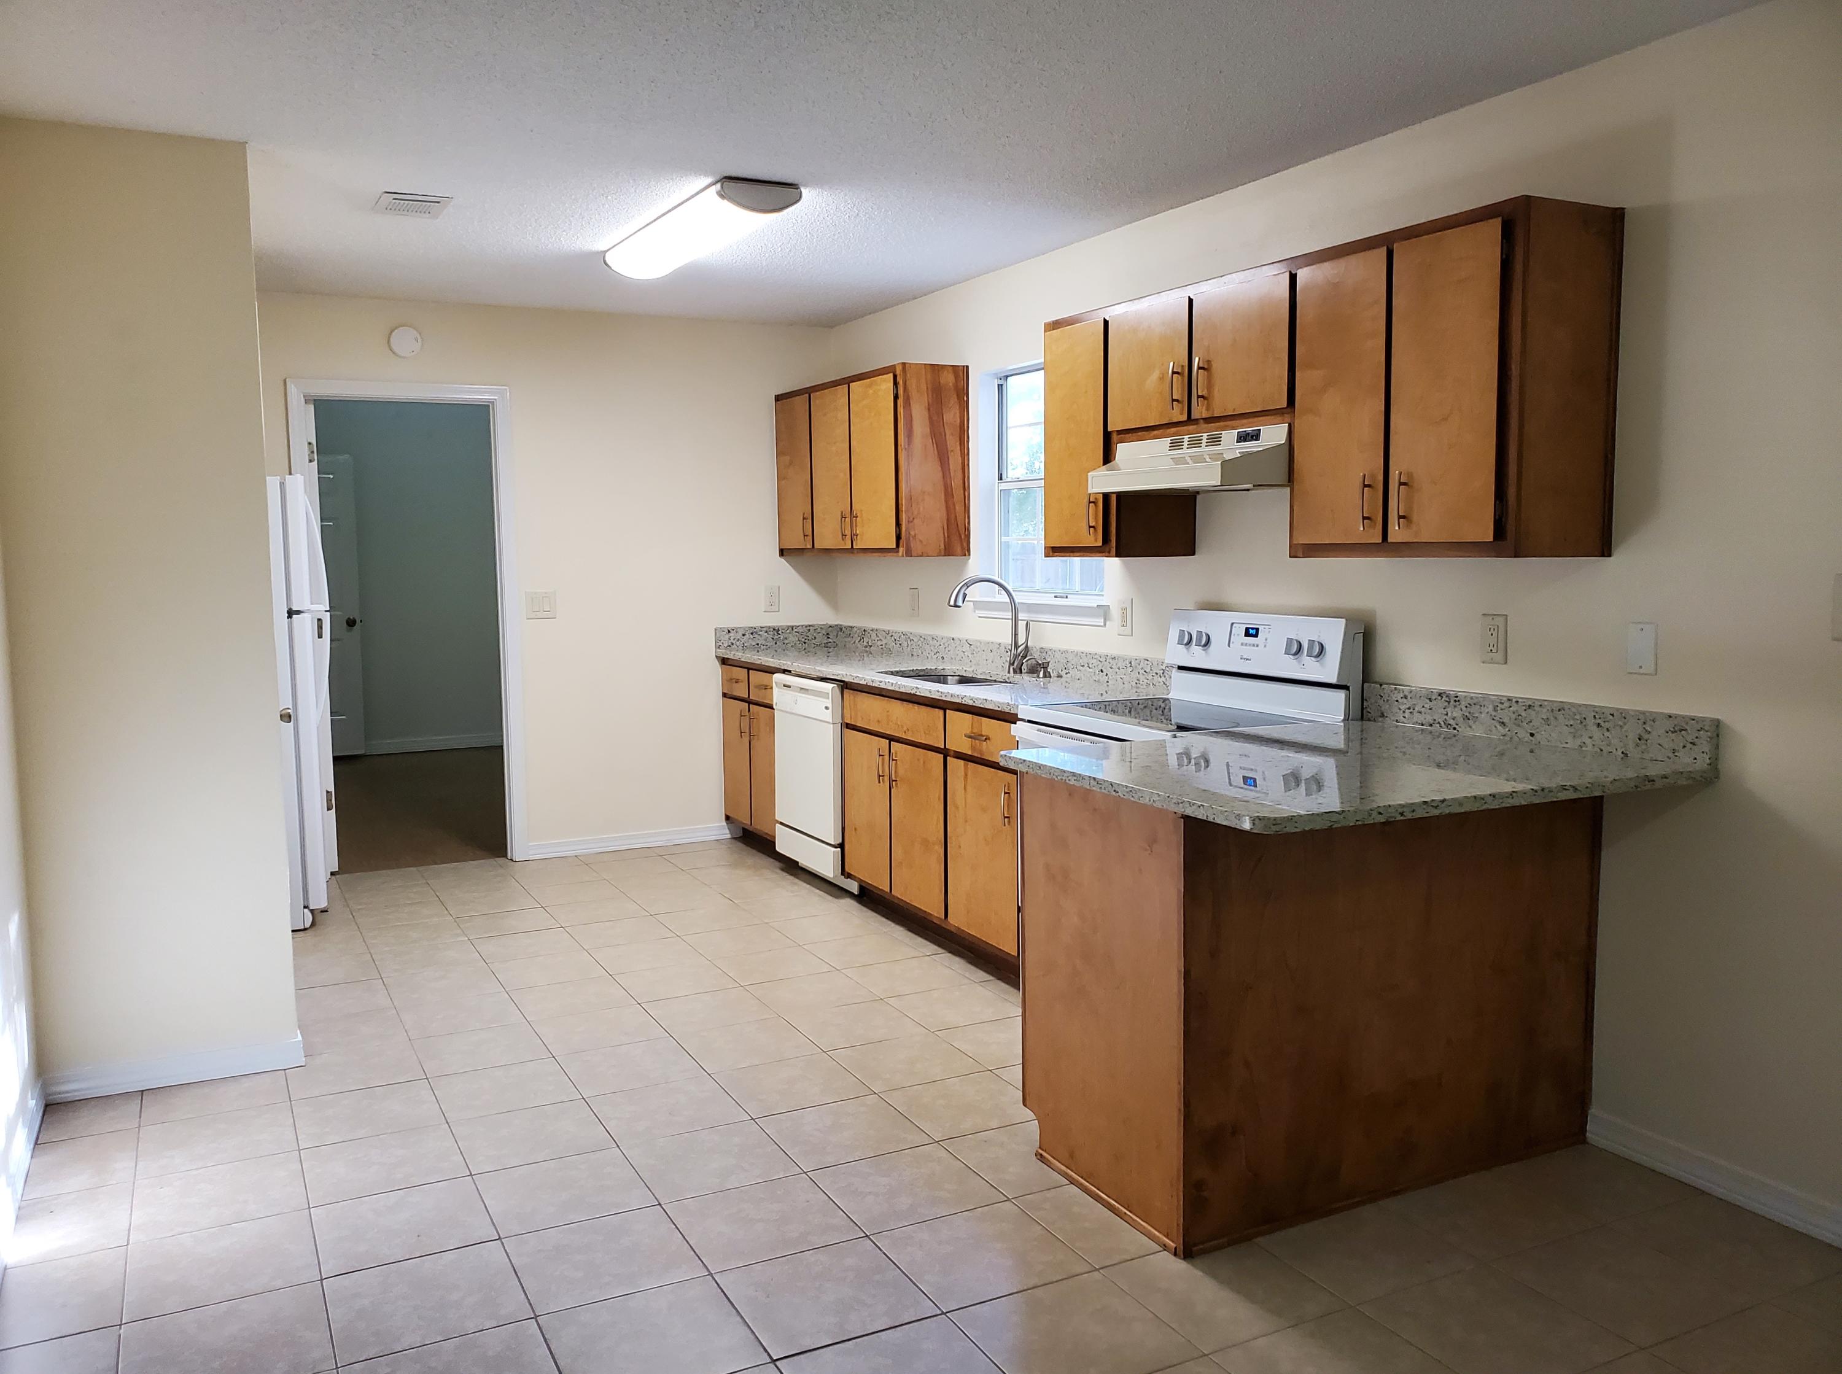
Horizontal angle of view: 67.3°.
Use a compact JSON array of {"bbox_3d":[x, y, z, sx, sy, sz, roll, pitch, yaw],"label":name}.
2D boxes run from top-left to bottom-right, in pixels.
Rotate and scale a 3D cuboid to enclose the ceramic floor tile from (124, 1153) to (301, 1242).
[{"bbox_3d":[-1.520,1.105,3.002,0.330,0.012,0.330,-3,6,-27],"label":"ceramic floor tile"}]

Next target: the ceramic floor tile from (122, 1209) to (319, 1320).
[{"bbox_3d":[-1.377,1.141,2.730,0.331,0.010,0.331,-3,6,-27],"label":"ceramic floor tile"}]

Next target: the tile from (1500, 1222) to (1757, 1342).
[{"bbox_3d":[1.321,1.129,2.616,0.331,0.010,0.331,-3,6,-27],"label":"tile"}]

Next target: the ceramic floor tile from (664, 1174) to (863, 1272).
[{"bbox_3d":[-0.331,1.117,2.893,0.331,0.010,0.331,-3,6,-27],"label":"ceramic floor tile"}]

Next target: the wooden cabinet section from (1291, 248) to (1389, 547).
[{"bbox_3d":[1.026,-0.696,3.392,0.040,0.685,0.299,-3,6,-28],"label":"wooden cabinet section"}]

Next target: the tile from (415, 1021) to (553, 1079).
[{"bbox_3d":[-1.234,1.022,3.892,0.330,0.012,0.330,-3,6,-27],"label":"tile"}]

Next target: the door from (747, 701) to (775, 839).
[{"bbox_3d":[-0.689,0.374,6.125,0.040,0.565,0.316,-3,6,-28],"label":"door"}]

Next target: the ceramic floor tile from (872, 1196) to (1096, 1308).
[{"bbox_3d":[0.119,1.121,2.737,0.330,0.012,0.330,-3,6,-27],"label":"ceramic floor tile"}]

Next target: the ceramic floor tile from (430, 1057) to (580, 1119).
[{"bbox_3d":[-1.090,1.054,3.629,0.331,0.010,0.331,-3,6,-27],"label":"ceramic floor tile"}]

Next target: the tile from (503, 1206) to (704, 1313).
[{"bbox_3d":[-0.628,1.134,2.740,0.331,0.010,0.331,-3,6,-27],"label":"tile"}]

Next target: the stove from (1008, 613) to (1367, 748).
[{"bbox_3d":[0.733,0.399,3.996,0.690,1.195,0.760,-3,6,-27],"label":"stove"}]

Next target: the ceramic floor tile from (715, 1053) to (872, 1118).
[{"bbox_3d":[-0.341,1.047,3.638,0.331,0.010,0.331,-3,6,-27],"label":"ceramic floor tile"}]

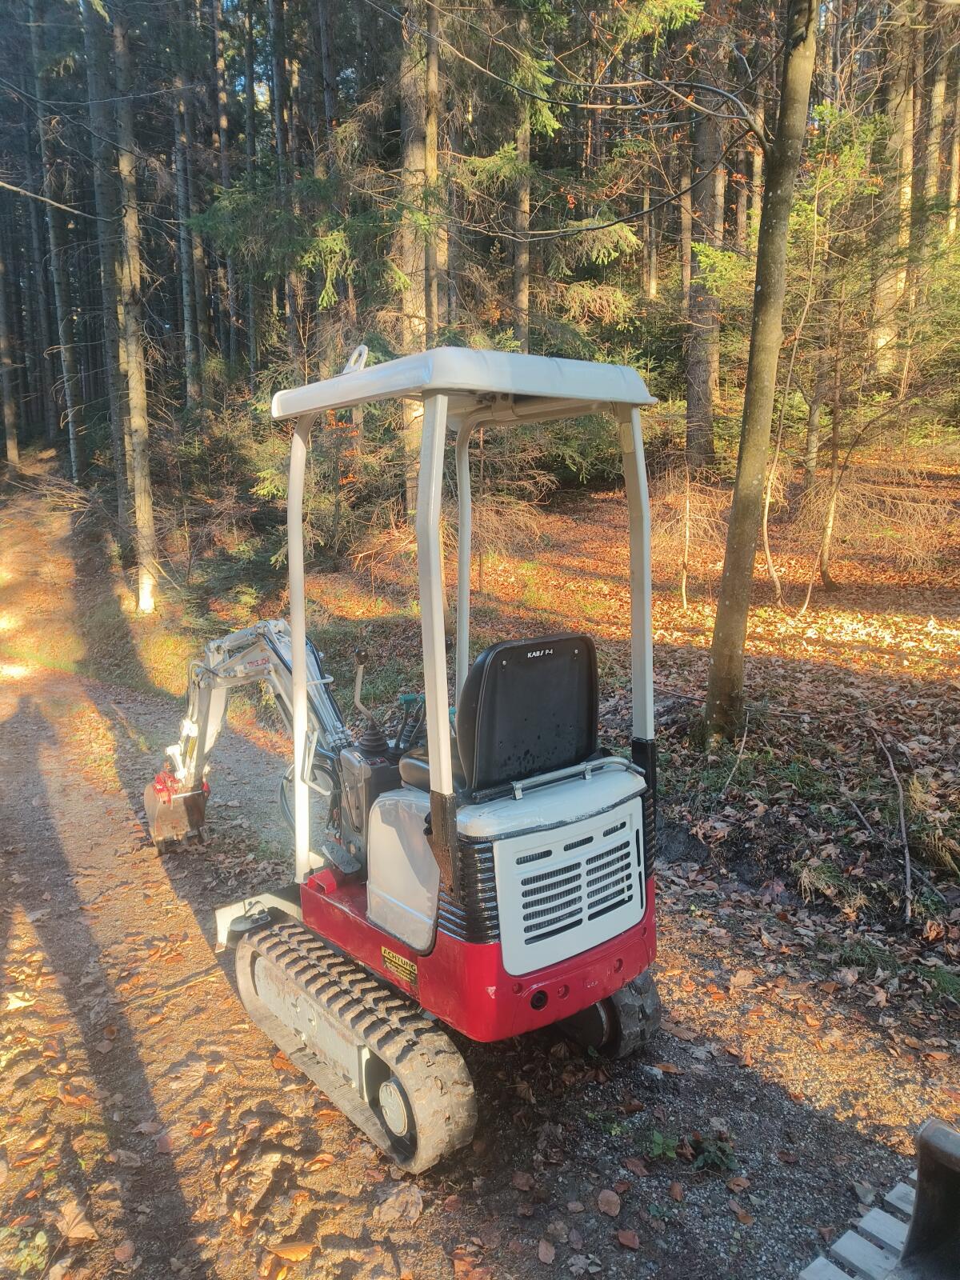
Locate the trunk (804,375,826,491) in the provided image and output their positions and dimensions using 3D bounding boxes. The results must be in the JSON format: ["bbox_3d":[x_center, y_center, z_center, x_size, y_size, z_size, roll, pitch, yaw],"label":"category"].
[{"bbox_3d":[5.011,-3.122,13.297,0.170,1.684,0.170,7,10,19],"label":"trunk"}]

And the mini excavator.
[{"bbox_3d":[-0.625,0.171,3.466,0.915,2.130,2.910,-7,10,-37],"label":"mini excavator"}]

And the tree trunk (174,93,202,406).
[{"bbox_3d":[-6.283,-8.326,19.077,0.300,6.397,0.300,-3,8,-17],"label":"tree trunk"}]

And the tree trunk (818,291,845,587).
[{"bbox_3d":[3.544,-1.971,8.839,0.140,2.982,0.140,3,9,21],"label":"tree trunk"}]

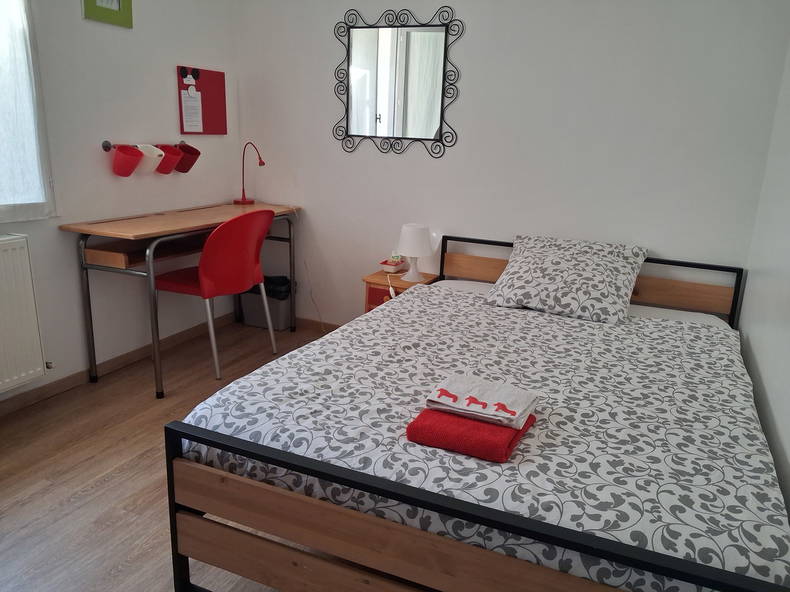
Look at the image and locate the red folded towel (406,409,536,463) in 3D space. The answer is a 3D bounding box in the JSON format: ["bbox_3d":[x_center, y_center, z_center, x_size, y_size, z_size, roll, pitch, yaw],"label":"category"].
[{"bbox_3d":[0.206,0.329,1.603,0.282,0.055,0.251,9,16,22],"label":"red folded towel"}]

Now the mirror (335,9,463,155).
[{"bbox_3d":[-0.001,-1.133,3.293,0.734,0.749,0.025,9,16,22],"label":"mirror"}]

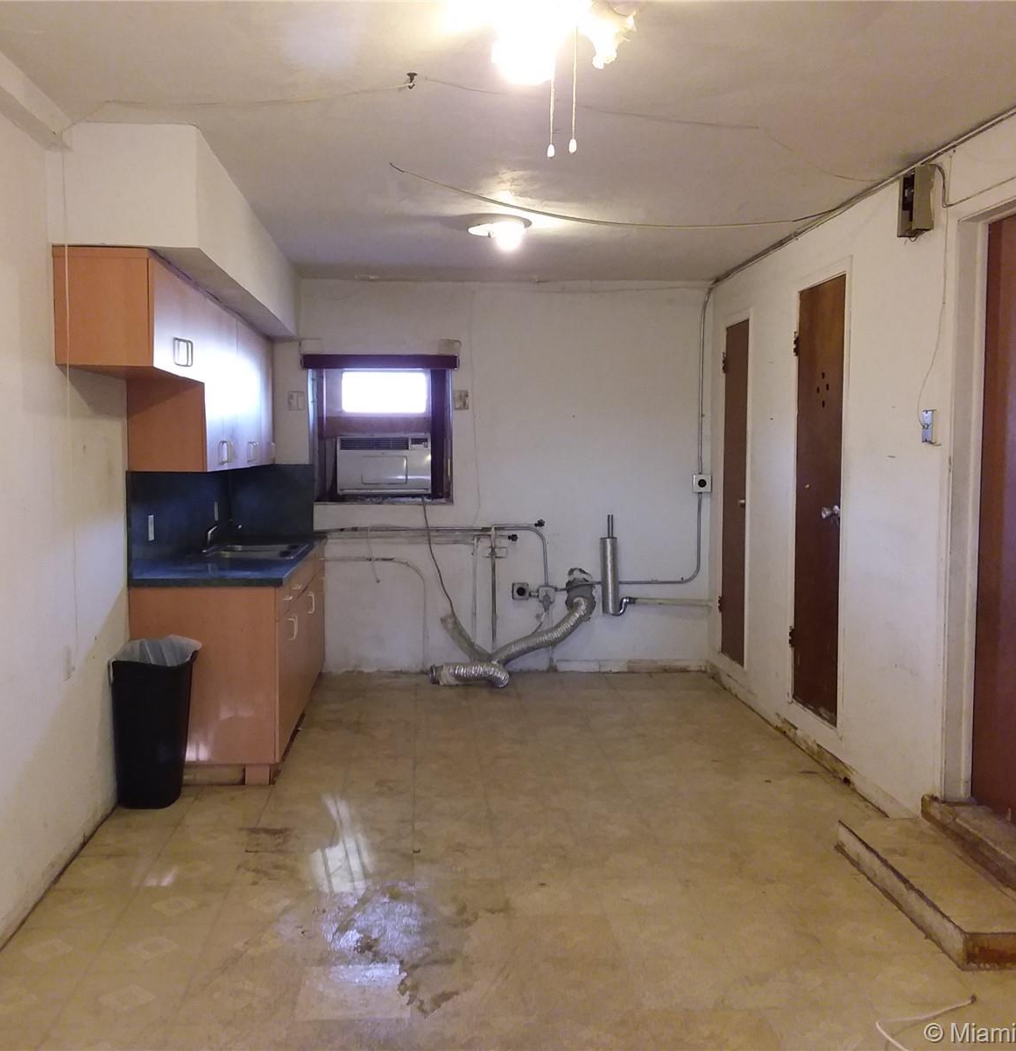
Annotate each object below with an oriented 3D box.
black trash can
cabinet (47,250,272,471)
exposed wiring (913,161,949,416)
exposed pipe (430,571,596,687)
[{"bbox_3d":[-1.453,0.834,4.567,0.317,0.642,0.298,0,4,-5],"label":"black trash can"},{"bbox_3d":[-1.512,-0.658,5.324,0.333,0.782,3.230,0,4,-5],"label":"cabinet"},{"bbox_3d":[1.544,-0.846,3.974,0.029,0.913,0.162,0,4,-5],"label":"exposed wiring"},{"bbox_3d":[0.044,0.651,6.919,1.080,0.671,0.420,0,4,-4],"label":"exposed pipe"}]

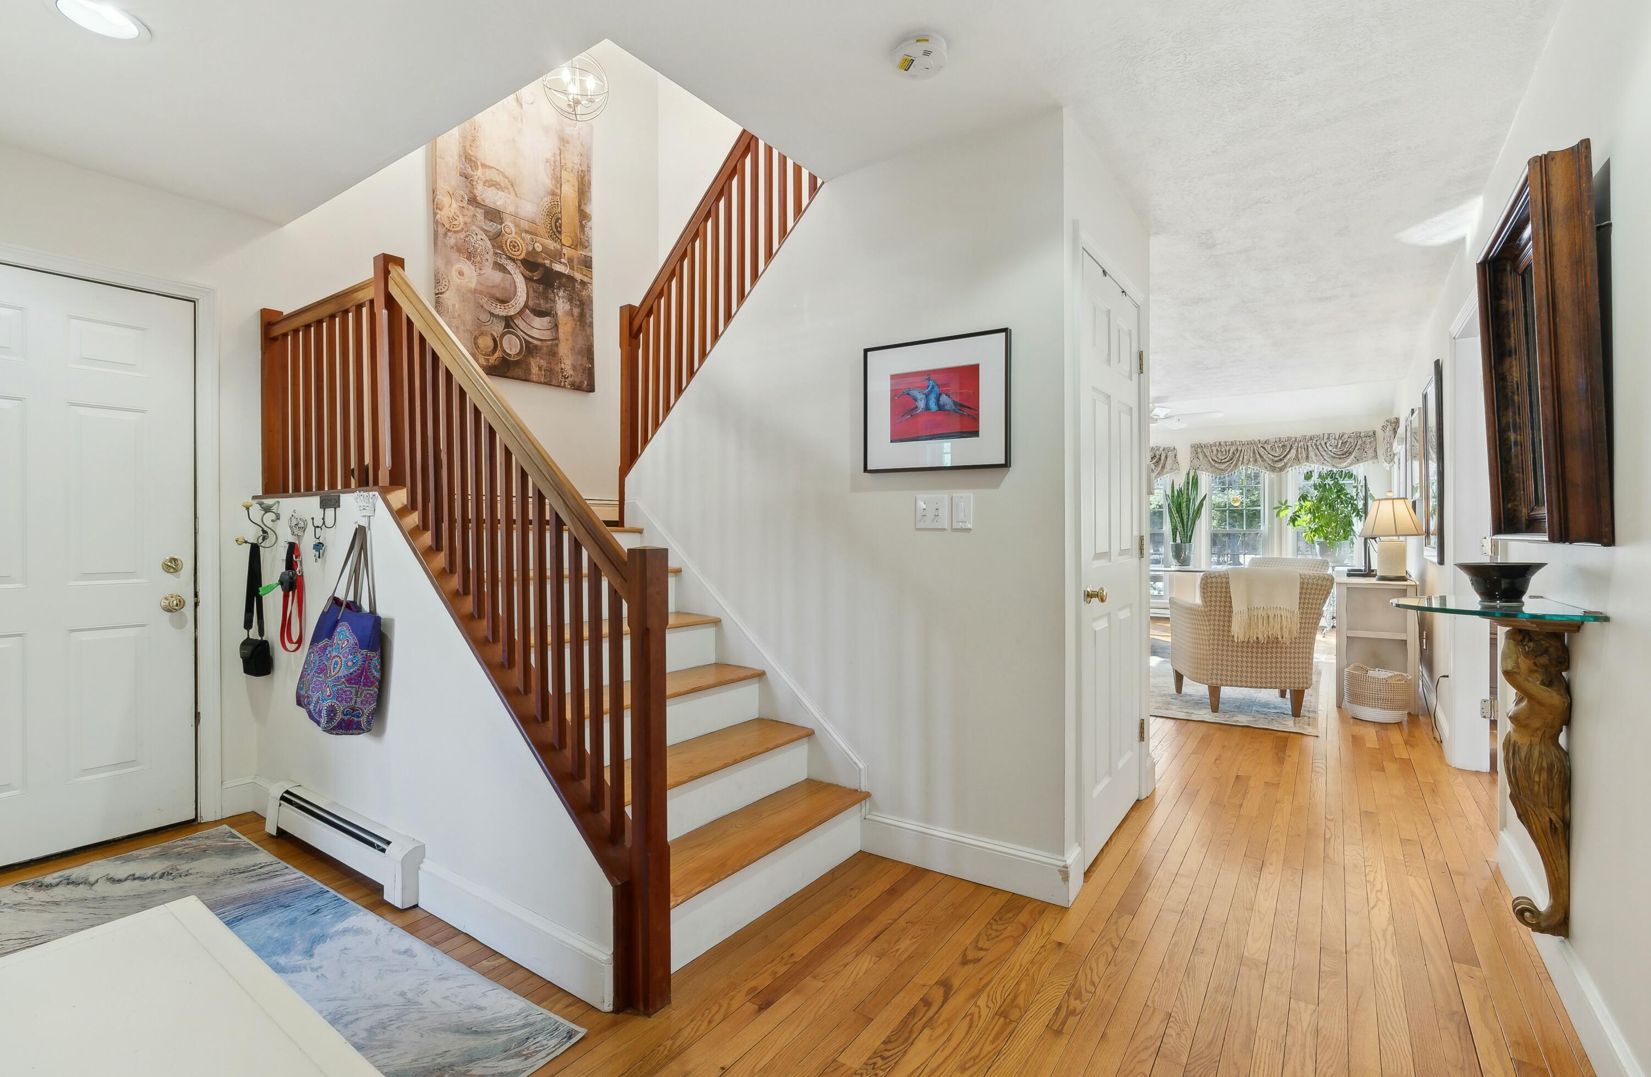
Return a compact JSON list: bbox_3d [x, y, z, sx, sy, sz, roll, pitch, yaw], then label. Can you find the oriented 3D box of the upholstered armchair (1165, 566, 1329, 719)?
[{"bbox_3d":[2.719,0.636,4.806,0.740,0.905,0.760,0,1,14],"label":"upholstered armchair"}]

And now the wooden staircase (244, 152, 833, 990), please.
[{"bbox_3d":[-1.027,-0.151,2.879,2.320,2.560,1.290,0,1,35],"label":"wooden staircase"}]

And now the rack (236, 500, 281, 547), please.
[{"bbox_3d":[-2.242,-0.062,2.886,0.150,0.200,0.110,0,1,35],"label":"rack"}]

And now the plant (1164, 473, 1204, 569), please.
[{"bbox_3d":[3.619,-0.195,7.410,0.380,0.980,0.360,0,1,35],"label":"plant"}]

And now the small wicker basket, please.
[{"bbox_3d":[3.353,0.932,4.454,0.350,0.310,0.270,0,1,35],"label":"small wicker basket"}]

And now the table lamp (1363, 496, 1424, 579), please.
[{"bbox_3d":[3.708,0.002,4.803,0.410,0.560,0.410,0,1,35],"label":"table lamp"}]

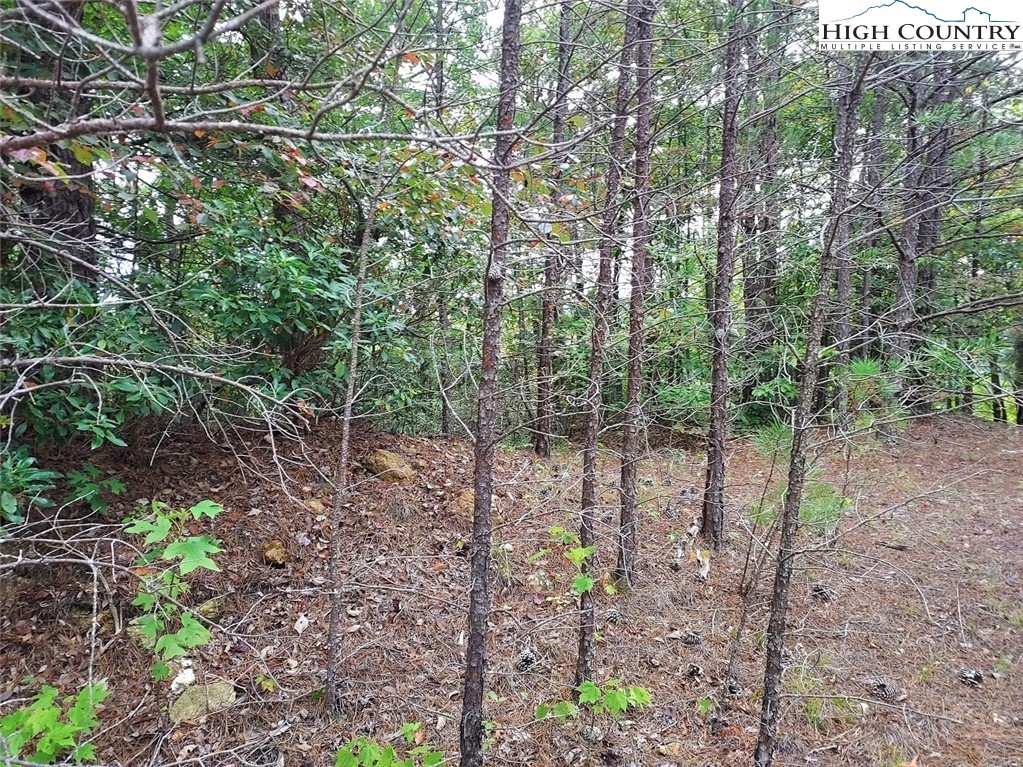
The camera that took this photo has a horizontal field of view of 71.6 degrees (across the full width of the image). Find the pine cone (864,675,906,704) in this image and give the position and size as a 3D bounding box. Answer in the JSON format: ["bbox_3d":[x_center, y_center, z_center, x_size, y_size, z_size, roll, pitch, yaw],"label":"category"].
[{"bbox_3d":[1.480,1.202,2.800,0.145,0.090,0.110,3,2,9],"label":"pine cone"}]

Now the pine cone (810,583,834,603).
[{"bbox_3d":[1.688,1.135,3.850,0.115,0.095,0.105,3,2,24],"label":"pine cone"}]

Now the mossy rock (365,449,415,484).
[{"bbox_3d":[-1.015,0.691,5.900,0.420,0.270,0.330,3,2,14],"label":"mossy rock"}]

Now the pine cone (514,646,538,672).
[{"bbox_3d":[0.062,1.148,2.950,0.095,0.095,0.095,2,2,1],"label":"pine cone"}]

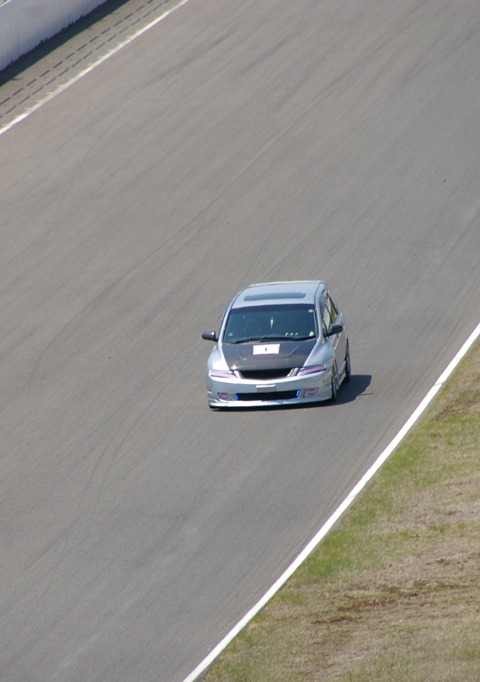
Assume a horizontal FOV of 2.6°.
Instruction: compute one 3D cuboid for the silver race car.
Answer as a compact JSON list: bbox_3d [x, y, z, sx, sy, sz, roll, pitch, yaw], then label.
[{"bbox_3d":[0.541,0.009,150.785,1.880,1.500,4.770,-2,5,4],"label":"silver race car"}]

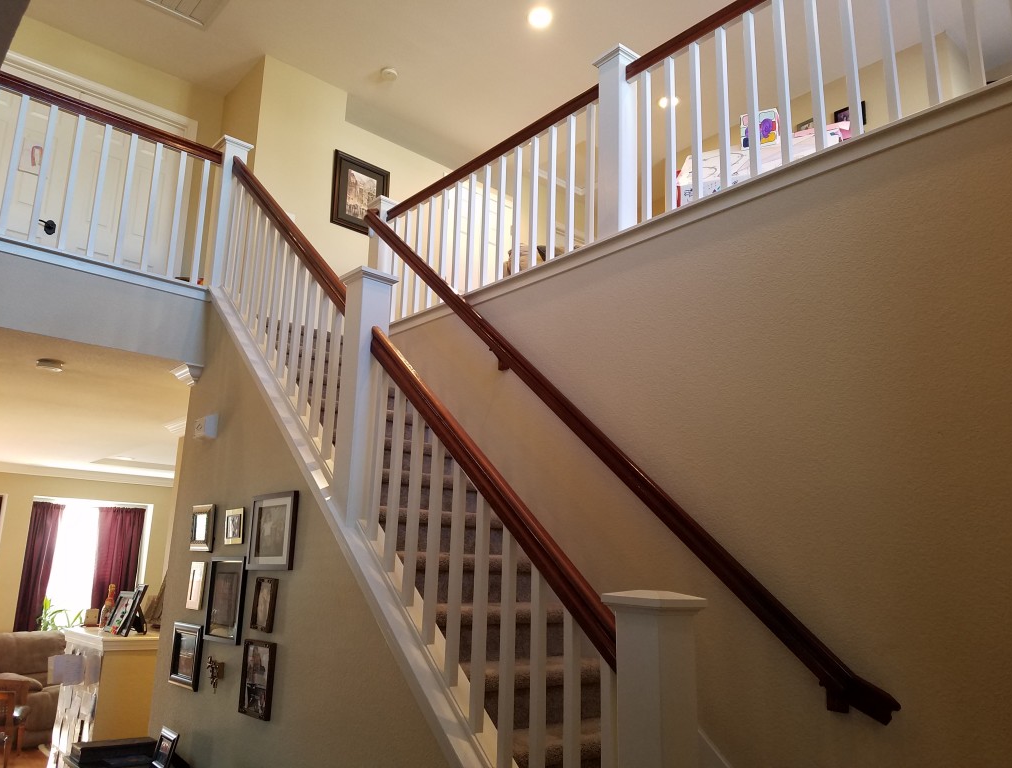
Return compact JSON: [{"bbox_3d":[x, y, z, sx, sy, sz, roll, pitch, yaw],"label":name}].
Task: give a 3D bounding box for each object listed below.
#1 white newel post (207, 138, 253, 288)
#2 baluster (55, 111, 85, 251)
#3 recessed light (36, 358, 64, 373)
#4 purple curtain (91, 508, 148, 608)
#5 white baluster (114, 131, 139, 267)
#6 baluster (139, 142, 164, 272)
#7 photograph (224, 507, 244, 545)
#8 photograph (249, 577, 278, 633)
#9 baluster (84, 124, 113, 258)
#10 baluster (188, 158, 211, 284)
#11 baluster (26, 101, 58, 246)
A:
[{"bbox_3d":[-1.660,-0.979,4.564,0.172,0.955,0.172,13,-17,-40],"label":"white newel post"},{"bbox_3d":[-2.272,-1.052,4.028,0.032,0.759,0.032,13,-17,-40],"label":"baluster"},{"bbox_3d":[-2.560,-0.103,4.322,0.145,0.037,0.145,13,-17,-40],"label":"recessed light"},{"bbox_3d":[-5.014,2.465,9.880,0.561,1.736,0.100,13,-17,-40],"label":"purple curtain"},{"bbox_3d":[-2.072,-1.006,4.199,0.032,0.759,0.032,13,-17,-40],"label":"white baluster"},{"bbox_3d":[-1.972,-0.984,4.284,0.032,0.759,0.032,13,-17,-40],"label":"baluster"},{"bbox_3d":[-1.250,0.659,3.552,0.015,0.158,0.195,13,-17,-40],"label":"photograph"},{"bbox_3d":[-0.995,0.909,3.175,0.026,0.208,0.154,13,-17,-40],"label":"photograph"},{"bbox_3d":[-2.172,-1.029,4.114,0.032,0.759,0.032,13,-17,-40],"label":"baluster"},{"bbox_3d":[-1.773,-0.939,4.454,0.032,0.759,0.032,13,-17,-40],"label":"baluster"},{"bbox_3d":[-2.372,-1.074,3.943,0.032,0.759,0.032,13,-17,-40],"label":"baluster"}]

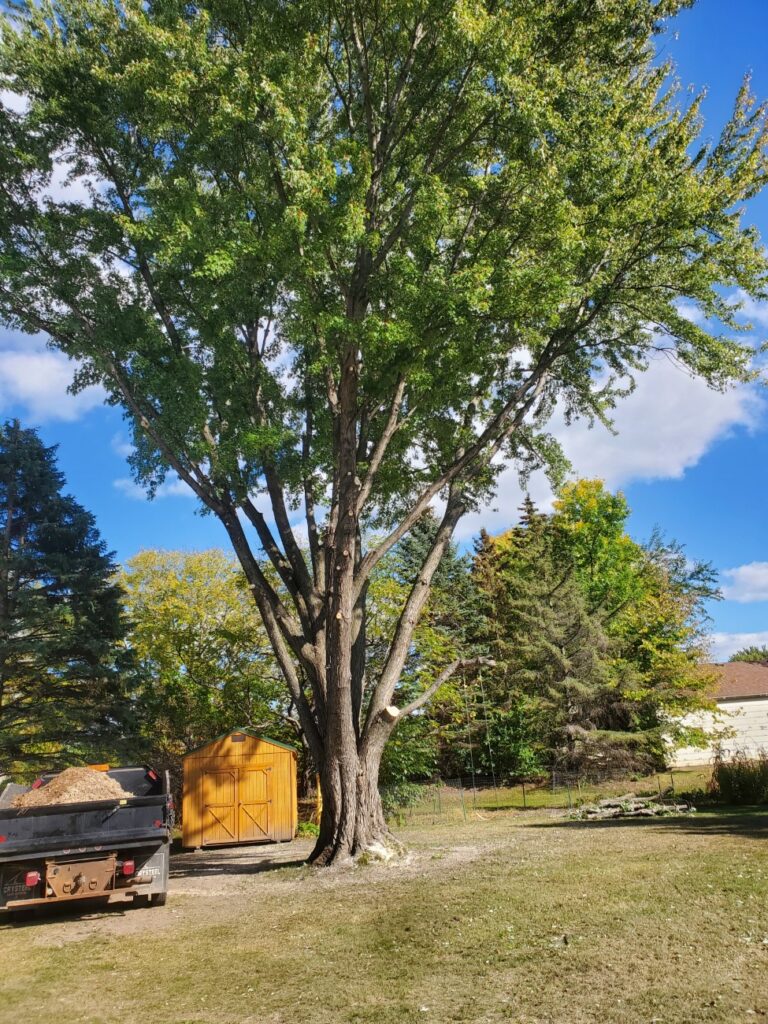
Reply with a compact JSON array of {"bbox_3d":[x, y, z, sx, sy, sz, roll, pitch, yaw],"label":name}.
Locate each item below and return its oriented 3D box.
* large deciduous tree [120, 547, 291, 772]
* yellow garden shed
[{"bbox_3d":[-7.408,6.895,32.665,7.800,11.000,7.400,-3,-17,0],"label":"large deciduous tree"},{"bbox_3d":[-4.301,8.552,24.120,3.250,3.150,4.100,-2,-17,-4],"label":"yellow garden shed"}]

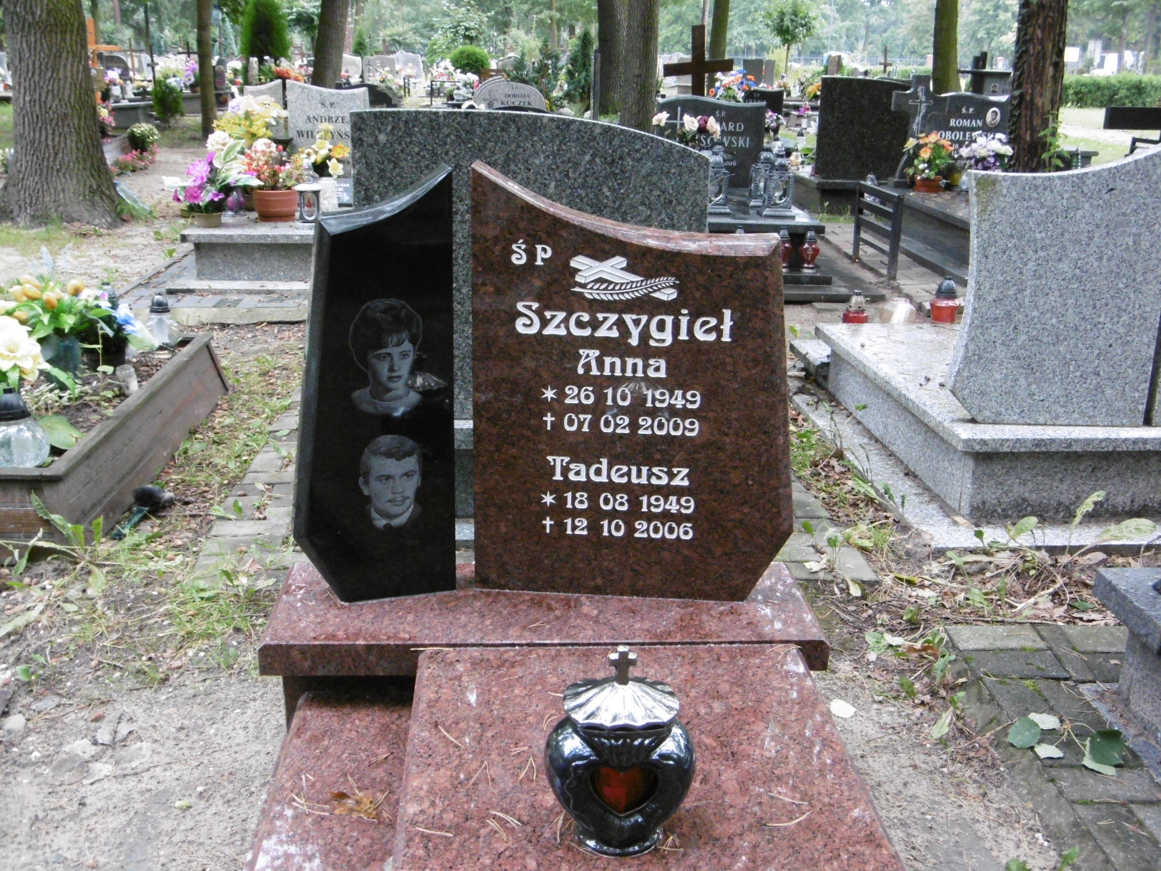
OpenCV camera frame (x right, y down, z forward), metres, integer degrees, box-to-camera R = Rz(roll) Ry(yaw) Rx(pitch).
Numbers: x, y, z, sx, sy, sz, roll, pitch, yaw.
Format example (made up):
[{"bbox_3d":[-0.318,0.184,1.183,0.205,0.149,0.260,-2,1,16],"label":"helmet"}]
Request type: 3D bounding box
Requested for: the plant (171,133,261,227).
[{"bbox_3d":[-1.972,-1.381,6.900,0.470,0.492,0.420,0,17,-4],"label":"plant"}]

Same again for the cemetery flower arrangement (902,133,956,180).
[{"bbox_3d":[2.552,-2.024,9.326,0.362,0.368,0.330,0,17,-2],"label":"cemetery flower arrangement"}]

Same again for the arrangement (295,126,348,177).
[{"bbox_3d":[-1.474,-1.619,7.279,0.285,0.302,0.240,0,17,-4],"label":"arrangement"}]

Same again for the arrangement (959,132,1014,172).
[{"bbox_3d":[2.987,-2.076,9.412,0.372,0.332,0.330,0,17,-2],"label":"arrangement"}]

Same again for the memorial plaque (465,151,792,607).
[{"bbox_3d":[0.100,-0.085,2.225,0.567,0.753,0.090,2,17,3],"label":"memorial plaque"}]

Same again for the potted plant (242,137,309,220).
[{"bbox_3d":[-1.622,-1.363,6.805,0.325,0.425,0.320,0,17,-4],"label":"potted plant"}]

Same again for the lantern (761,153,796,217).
[{"bbox_3d":[1.160,-1.471,7.480,0.185,0.377,0.185,0,17,-4],"label":"lantern"}]

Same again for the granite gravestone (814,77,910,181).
[{"bbox_3d":[2.412,-2.572,10.700,0.805,0.835,0.090,0,17,-4],"label":"granite gravestone"}]

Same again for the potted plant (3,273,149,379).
[{"bbox_3d":[-1.732,-0.377,4.380,0.474,0.348,0.380,0,17,-4],"label":"potted plant"}]

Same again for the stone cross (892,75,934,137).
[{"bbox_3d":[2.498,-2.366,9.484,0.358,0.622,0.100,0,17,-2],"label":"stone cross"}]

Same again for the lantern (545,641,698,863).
[{"bbox_3d":[0.059,0.422,1.743,0.205,0.293,0.185,2,17,2],"label":"lantern"}]

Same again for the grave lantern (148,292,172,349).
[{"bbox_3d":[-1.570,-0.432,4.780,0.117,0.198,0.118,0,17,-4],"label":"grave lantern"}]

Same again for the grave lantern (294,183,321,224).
[{"bbox_3d":[-1.486,-1.271,6.950,0.148,0.215,0.145,0,17,-4],"label":"grave lantern"}]

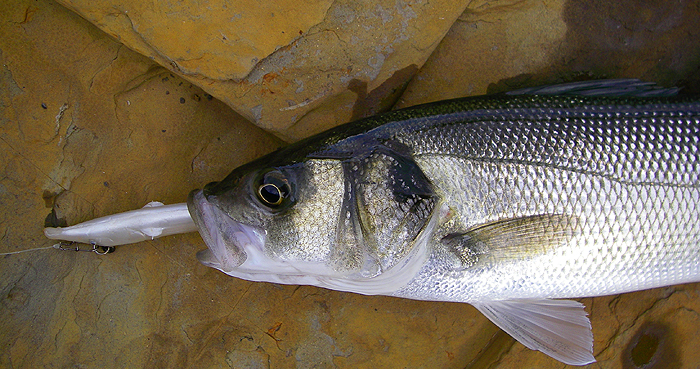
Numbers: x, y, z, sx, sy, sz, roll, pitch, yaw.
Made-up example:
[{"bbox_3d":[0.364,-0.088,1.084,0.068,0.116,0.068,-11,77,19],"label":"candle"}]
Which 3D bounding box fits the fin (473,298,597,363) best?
[{"bbox_3d":[0.103,0.082,0.432,0.076,0.012,0.037,15,81,2],"label":"fin"}]

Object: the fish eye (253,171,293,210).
[{"bbox_3d":[-0.043,0.003,0.435,0.021,0.010,0.021,0,80,9],"label":"fish eye"}]

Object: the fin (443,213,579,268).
[{"bbox_3d":[0.089,0.031,0.422,0.075,0.010,0.025,-7,80,-1],"label":"fin"}]

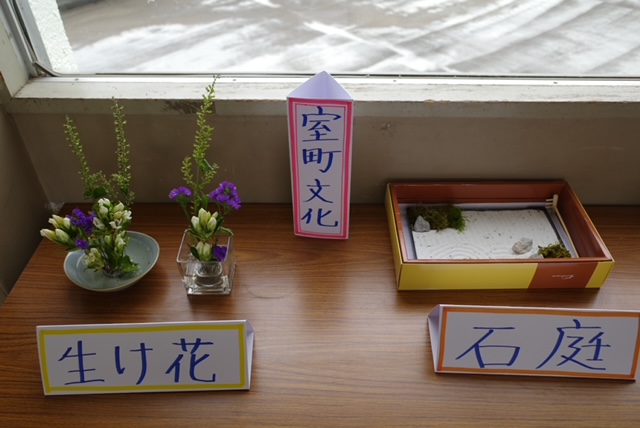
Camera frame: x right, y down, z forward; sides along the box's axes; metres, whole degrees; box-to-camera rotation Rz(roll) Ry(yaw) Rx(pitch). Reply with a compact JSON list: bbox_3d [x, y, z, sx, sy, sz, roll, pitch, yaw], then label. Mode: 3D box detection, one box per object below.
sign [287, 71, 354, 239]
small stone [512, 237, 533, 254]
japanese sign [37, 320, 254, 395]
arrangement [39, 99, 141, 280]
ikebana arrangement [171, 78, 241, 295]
[{"bbox_3d":[0.004,-0.068,0.637,0.073,0.210,0.066,3,42,4],"label":"sign"},{"bbox_3d":[0.260,0.041,0.640,0.025,0.015,0.017,-9,42,-9],"label":"small stone"},{"bbox_3d":[-0.179,0.136,0.521,0.210,0.065,0.075,-1,42,-1],"label":"japanese sign"},{"bbox_3d":[-0.259,-0.017,0.552,0.126,0.236,0.090,-1,42,0],"label":"arrangement"},{"bbox_3d":[-0.128,-0.019,0.545,0.085,0.264,0.078,-1,42,0],"label":"ikebana arrangement"}]

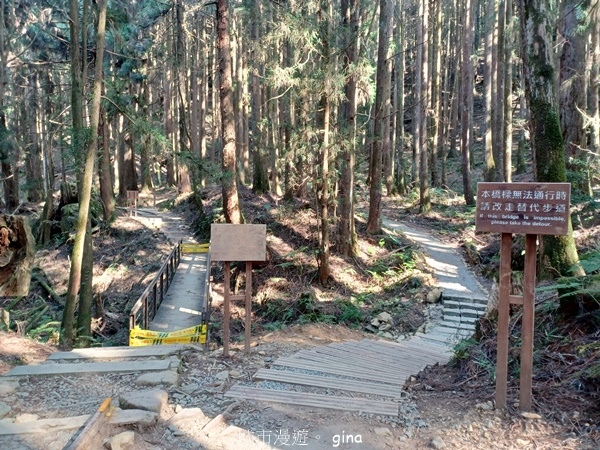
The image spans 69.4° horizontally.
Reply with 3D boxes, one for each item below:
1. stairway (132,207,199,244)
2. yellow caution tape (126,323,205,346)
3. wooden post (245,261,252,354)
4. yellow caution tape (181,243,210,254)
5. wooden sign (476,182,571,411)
[{"bbox_3d":[-7.500,-0.030,24.300,2.800,2.000,7.500,0,3,-19],"label":"stairway"},{"bbox_3d":[-2.250,1.900,7.400,1.290,0.360,0.080,0,3,-12],"label":"yellow caution tape"},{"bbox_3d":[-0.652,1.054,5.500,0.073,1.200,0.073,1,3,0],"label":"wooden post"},{"bbox_3d":[-4.680,1.060,19.500,1.290,0.400,0.080,0,3,-12],"label":"yellow caution tape"},{"bbox_3d":[1.610,0.537,3.215,0.625,1.680,0.110,1,3,11],"label":"wooden sign"}]

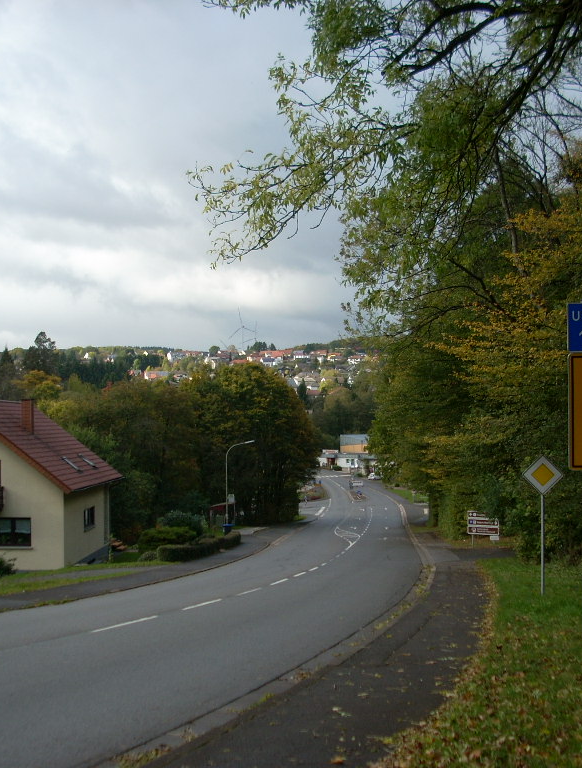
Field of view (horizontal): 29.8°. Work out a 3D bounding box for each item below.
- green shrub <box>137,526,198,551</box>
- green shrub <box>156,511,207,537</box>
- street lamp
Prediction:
[{"bbox_3d":[-6.406,8.124,57.000,3.180,1.410,2.600,0,-2,-6],"label":"green shrub"},{"bbox_3d":[-6.303,8.289,63.000,2.880,2.010,2.600,0,-2,-6],"label":"green shrub"},{"bbox_3d":[-3.292,6.714,71.000,1.910,6.230,0.300,-1,-2,6],"label":"street lamp"}]

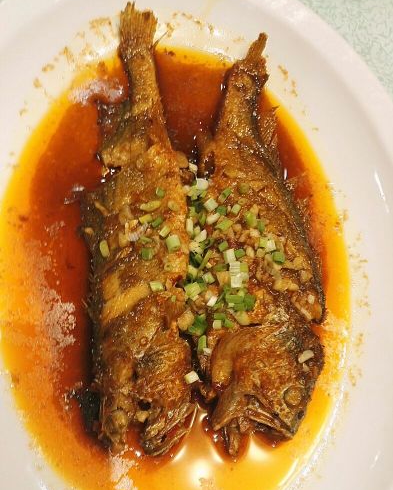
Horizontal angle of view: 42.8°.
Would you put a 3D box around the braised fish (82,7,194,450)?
[{"bbox_3d":[-0.036,-0.030,0.302,0.062,0.045,0.289,-3,71,-1],"label":"braised fish"}]

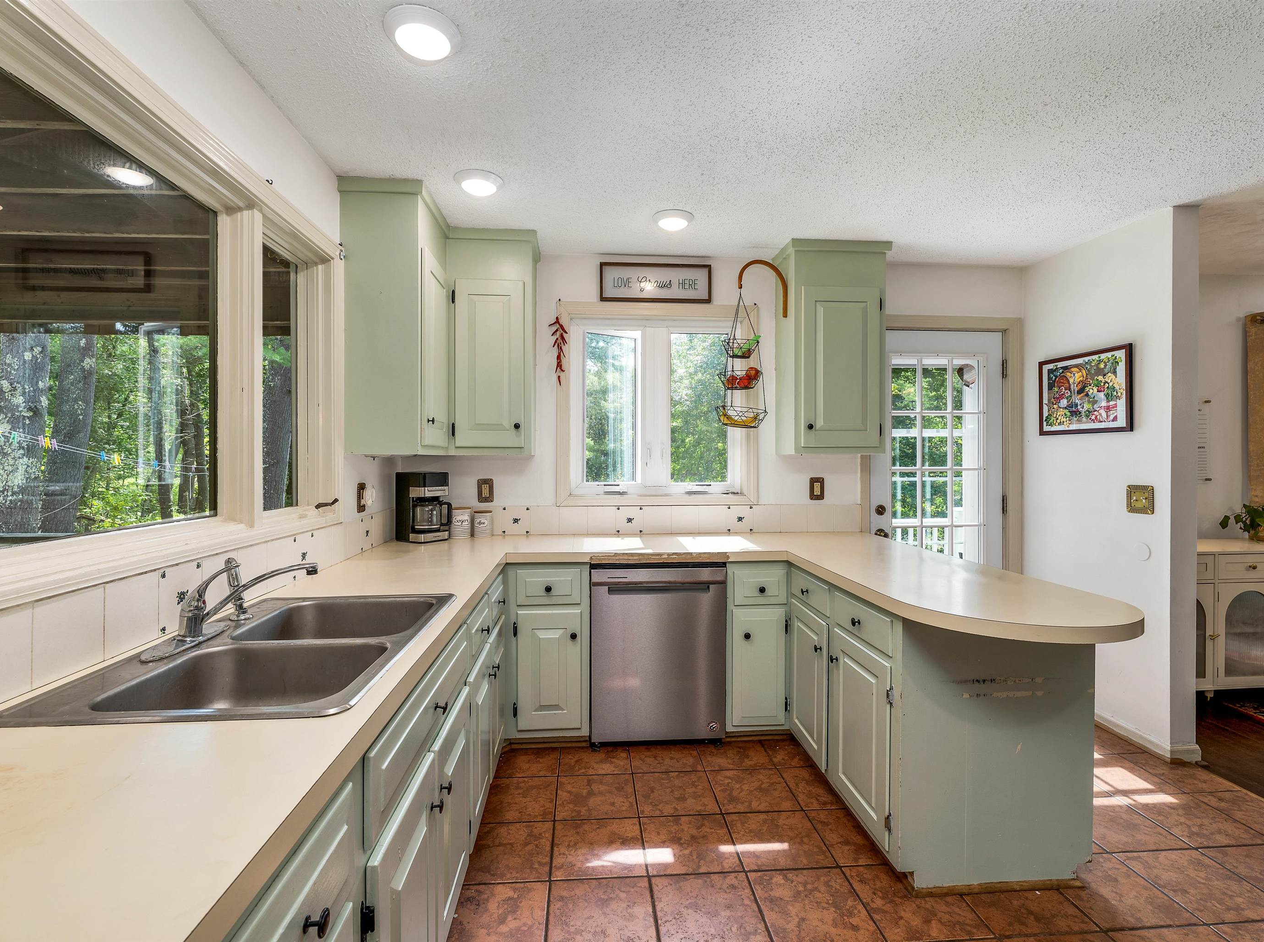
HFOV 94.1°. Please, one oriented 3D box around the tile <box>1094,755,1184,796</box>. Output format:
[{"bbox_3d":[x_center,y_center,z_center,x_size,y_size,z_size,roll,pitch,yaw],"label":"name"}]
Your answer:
[{"bbox_3d":[2.031,1.277,2.466,0.303,0.010,0.303,0,1,-4],"label":"tile"}]

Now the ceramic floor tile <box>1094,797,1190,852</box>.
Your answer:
[{"bbox_3d":[1.744,1.281,2.135,0.303,0.010,0.303,0,1,-4],"label":"ceramic floor tile"}]

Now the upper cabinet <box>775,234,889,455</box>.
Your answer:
[{"bbox_3d":[1.063,-0.634,3.175,0.530,1.087,0.335,0,1,-4],"label":"upper cabinet"}]

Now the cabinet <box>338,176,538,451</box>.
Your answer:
[{"bbox_3d":[-0.810,-0.619,2.759,0.710,1.086,0.807,0,1,-4],"label":"cabinet"}]

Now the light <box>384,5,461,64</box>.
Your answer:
[{"bbox_3d":[-0.551,-1.137,1.543,0.196,0.025,0.196,0,1,-4],"label":"light"}]

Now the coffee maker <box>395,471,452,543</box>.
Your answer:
[{"bbox_3d":[-1.076,0.182,3.041,0.240,0.348,0.180,1,1,36],"label":"coffee maker"}]

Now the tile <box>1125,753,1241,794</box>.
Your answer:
[{"bbox_3d":[2.316,1.285,2.510,0.240,0.010,0.308,0,1,-4],"label":"tile"}]

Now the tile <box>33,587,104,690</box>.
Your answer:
[{"bbox_3d":[-1.082,0.313,1.131,0.008,0.154,0.153,0,1,-4],"label":"tile"}]

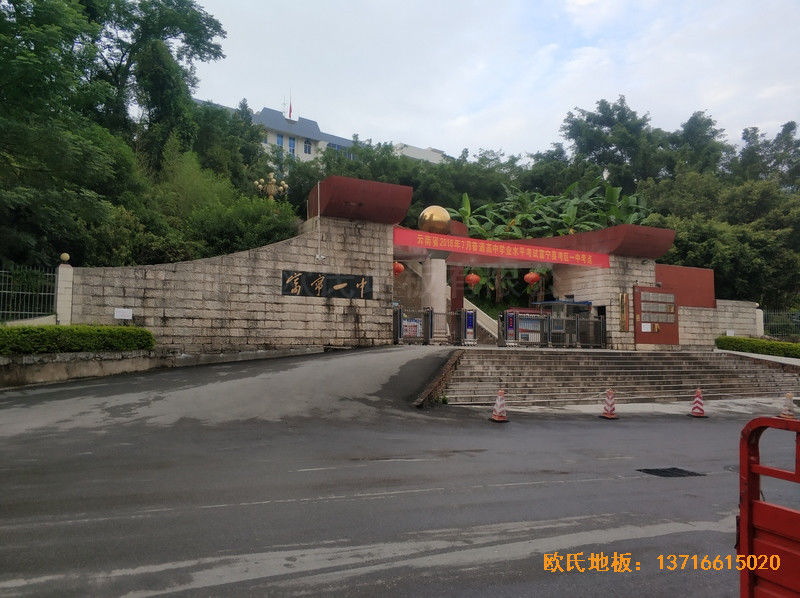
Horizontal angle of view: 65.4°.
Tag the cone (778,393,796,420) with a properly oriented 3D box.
[{"bbox_3d":[9.600,2.656,15.400,0.390,0.670,0.390,1,-4,-10],"label":"cone"}]

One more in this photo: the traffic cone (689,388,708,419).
[{"bbox_3d":[7.036,2.460,14.700,0.390,0.690,0.390,1,-4,-10],"label":"traffic cone"}]

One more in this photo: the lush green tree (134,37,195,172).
[{"bbox_3d":[-13.170,-10.923,35.000,3.600,7.600,3.600,2,-5,-21],"label":"lush green tree"}]

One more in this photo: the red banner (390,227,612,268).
[{"bbox_3d":[4.828,-2.029,26.007,12.226,0.750,0.100,3,-5,-34],"label":"red banner"}]

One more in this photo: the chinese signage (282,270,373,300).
[{"bbox_3d":[-2.464,-0.464,21.701,3.394,0.820,0.060,3,-5,-29],"label":"chinese signage"}]

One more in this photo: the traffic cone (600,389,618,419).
[{"bbox_3d":[4.757,2.391,14.150,0.390,0.690,0.390,1,-4,-10],"label":"traffic cone"}]

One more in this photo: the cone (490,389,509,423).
[{"bbox_3d":[2.201,2.339,13.650,0.390,0.690,0.390,1,-4,-10],"label":"cone"}]

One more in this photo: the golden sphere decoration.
[{"bbox_3d":[1.448,-3.246,26.000,1.310,1.310,1.310,0,-4,3],"label":"golden sphere decoration"}]

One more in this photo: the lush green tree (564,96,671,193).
[{"bbox_3d":[17.981,-12.808,52.000,9.200,8.400,8.000,-1,-5,19],"label":"lush green tree"}]

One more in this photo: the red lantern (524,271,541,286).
[{"bbox_3d":[5.953,-0.921,28.000,0.710,0.710,0.710,-1,-4,12],"label":"red lantern"}]

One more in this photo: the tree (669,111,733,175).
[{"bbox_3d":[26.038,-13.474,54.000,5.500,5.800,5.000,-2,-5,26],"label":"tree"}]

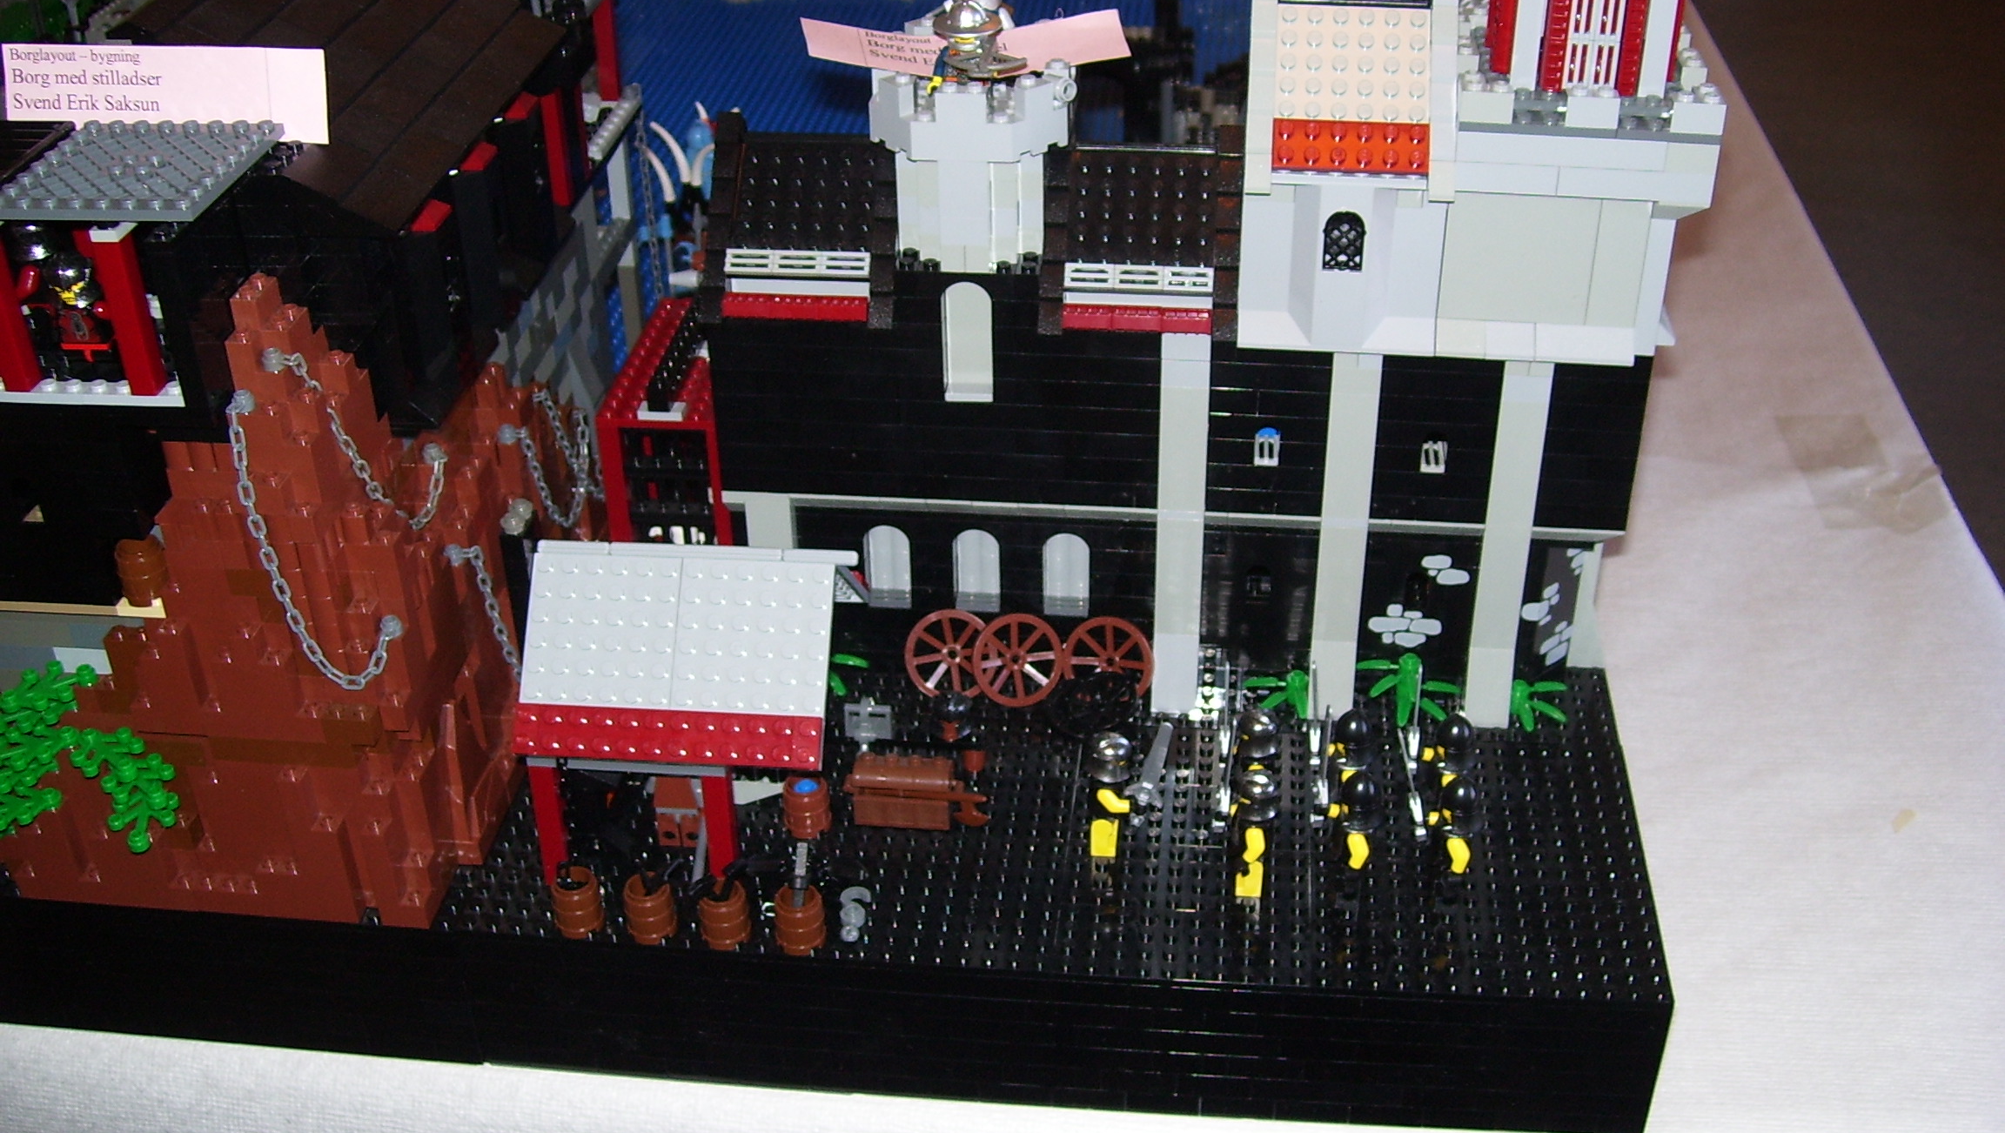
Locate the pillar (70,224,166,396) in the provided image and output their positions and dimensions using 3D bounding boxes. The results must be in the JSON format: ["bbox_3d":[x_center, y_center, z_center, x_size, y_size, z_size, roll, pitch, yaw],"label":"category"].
[{"bbox_3d":[-0.236,-0.069,0.566,0.008,0.048,0.008,2,33,6],"label":"pillar"}]

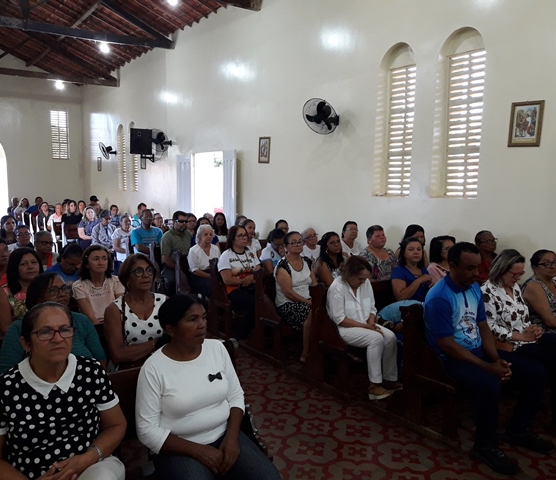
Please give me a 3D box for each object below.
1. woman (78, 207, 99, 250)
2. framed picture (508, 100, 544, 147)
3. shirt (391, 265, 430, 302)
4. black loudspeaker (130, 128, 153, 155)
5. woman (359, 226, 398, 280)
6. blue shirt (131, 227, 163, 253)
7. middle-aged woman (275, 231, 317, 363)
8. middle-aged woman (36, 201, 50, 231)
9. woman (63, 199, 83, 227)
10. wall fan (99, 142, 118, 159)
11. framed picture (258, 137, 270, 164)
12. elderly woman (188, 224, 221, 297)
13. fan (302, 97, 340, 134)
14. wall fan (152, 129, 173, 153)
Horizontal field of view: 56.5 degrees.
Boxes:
[{"bbox_3d":[-3.402,-0.005,9.537,0.450,1.190,0.600,-4,7,-36],"label":"woman"},{"bbox_3d":[2.571,-1.197,5.356,0.030,0.455,0.340,-5,11,-36],"label":"framed picture"},{"bbox_3d":[1.209,0.445,4.726,0.430,0.480,0.270,-3,7,-29],"label":"shirt"},{"bbox_3d":[-3.436,-2.480,13.032,0.430,0.620,0.400,0,6,0],"label":"black loudspeaker"},{"bbox_3d":[1.210,0.438,5.597,0.500,1.200,0.720,-4,8,-34],"label":"woman"},{"bbox_3d":[-1.907,0.081,7.580,0.500,0.540,0.300,-4,7,-36],"label":"blue shirt"},{"bbox_3d":[0.214,0.521,4.764,0.460,1.170,0.580,-3,7,-30],"label":"middle-aged woman"},{"bbox_3d":[-5.669,-0.364,12.829,0.470,1.180,0.700,-4,8,-35],"label":"middle-aged woman"},{"bbox_3d":[-4.373,-0.208,11.156,0.450,1.250,0.600,-4,7,-36],"label":"woman"},{"bbox_3d":[-4.687,-2.421,14.176,0.430,0.480,0.510,-16,14,-34],"label":"wall fan"},{"bbox_3d":[-0.217,-1.474,8.517,0.030,0.435,0.340,-4,7,-36],"label":"framed picture"},{"bbox_3d":[-0.832,0.382,6.185,0.450,1.140,0.600,-4,7,-36],"label":"elderly woman"},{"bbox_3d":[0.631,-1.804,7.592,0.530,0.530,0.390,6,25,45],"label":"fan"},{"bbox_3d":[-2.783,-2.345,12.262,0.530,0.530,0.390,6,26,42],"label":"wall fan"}]

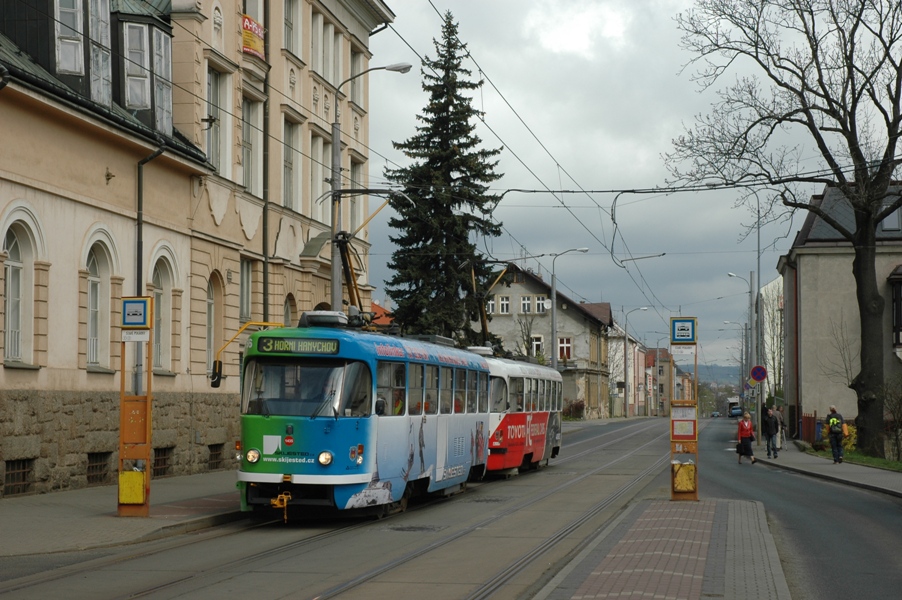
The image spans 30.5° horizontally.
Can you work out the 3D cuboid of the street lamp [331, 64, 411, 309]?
[{"bbox_3d":[-1.774,-0.660,36.701,1.780,9.300,0.320,-1,-3,9],"label":"street lamp"}]

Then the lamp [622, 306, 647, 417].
[{"bbox_3d":[15.406,5.186,136.931,1.850,9.140,0.300,-1,-3,9],"label":"lamp"}]

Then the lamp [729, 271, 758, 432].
[{"bbox_3d":[16.723,3.036,95.485,1.380,9.220,0.300,0,-3,-2],"label":"lamp"}]

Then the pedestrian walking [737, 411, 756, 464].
[{"bbox_3d":[9.181,4.296,51.337,0.550,1.610,0.500,2,-4,-33],"label":"pedestrian walking"}]

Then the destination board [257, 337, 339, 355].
[{"bbox_3d":[-2.269,0.688,24.650,1.270,0.235,0.100,1,-3,11],"label":"destination board"}]

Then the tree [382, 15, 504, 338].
[{"bbox_3d":[-0.377,-3.931,82.369,6.000,21.300,6.000,-1,-3,10],"label":"tree"}]

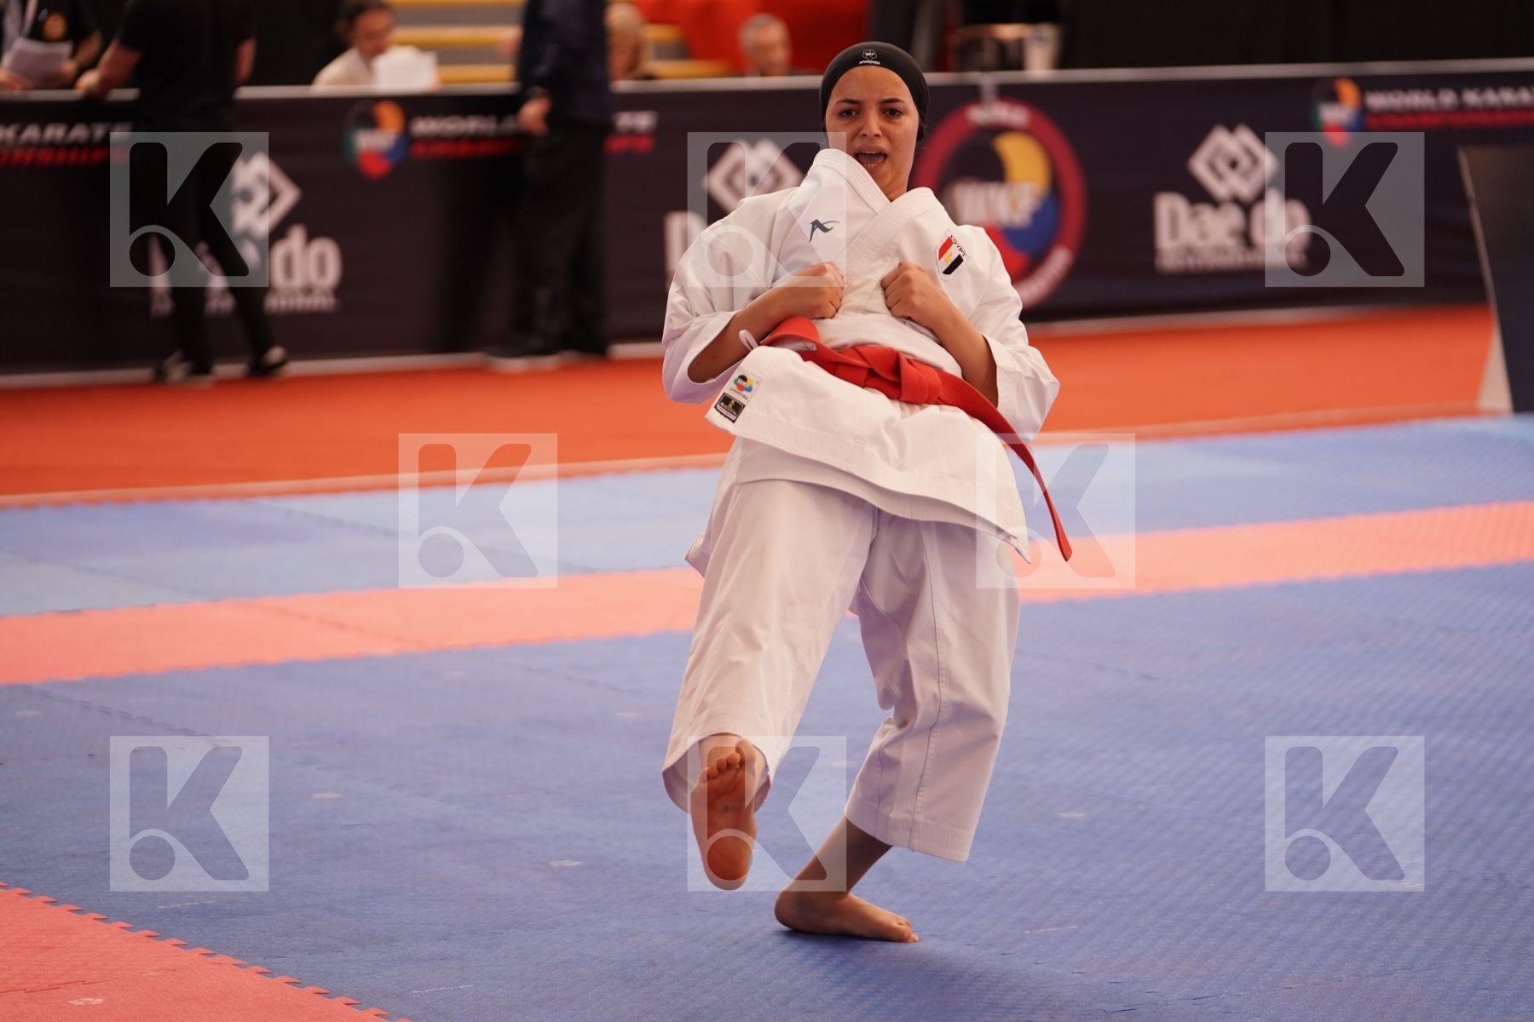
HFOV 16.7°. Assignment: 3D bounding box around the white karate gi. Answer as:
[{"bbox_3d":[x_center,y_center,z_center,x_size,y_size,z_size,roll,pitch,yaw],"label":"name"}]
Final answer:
[{"bbox_3d":[0.140,0.000,7.710,0.620,1.040,0.800,0,6,-5],"label":"white karate gi"}]

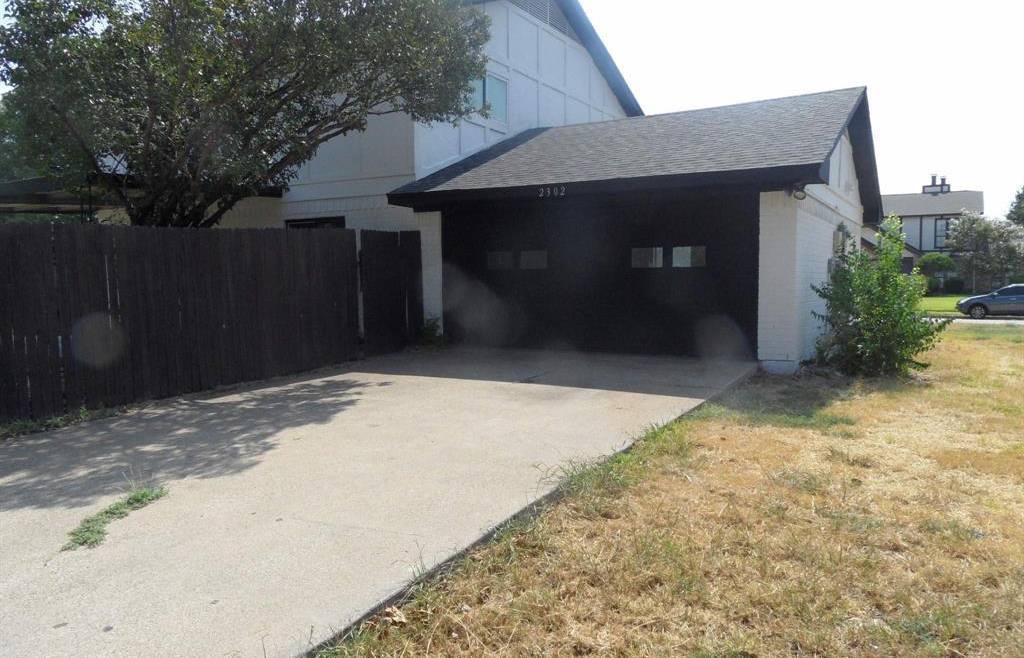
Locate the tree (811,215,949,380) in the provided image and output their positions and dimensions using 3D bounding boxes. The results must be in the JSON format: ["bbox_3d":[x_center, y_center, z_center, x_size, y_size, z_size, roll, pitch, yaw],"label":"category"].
[{"bbox_3d":[4.950,-0.510,9.550,1.650,2.100,1.600,2,6,30],"label":"tree"}]

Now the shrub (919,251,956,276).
[{"bbox_3d":[26.950,-4.150,45.000,2.050,1.500,1.950,2,6,30],"label":"shrub"}]

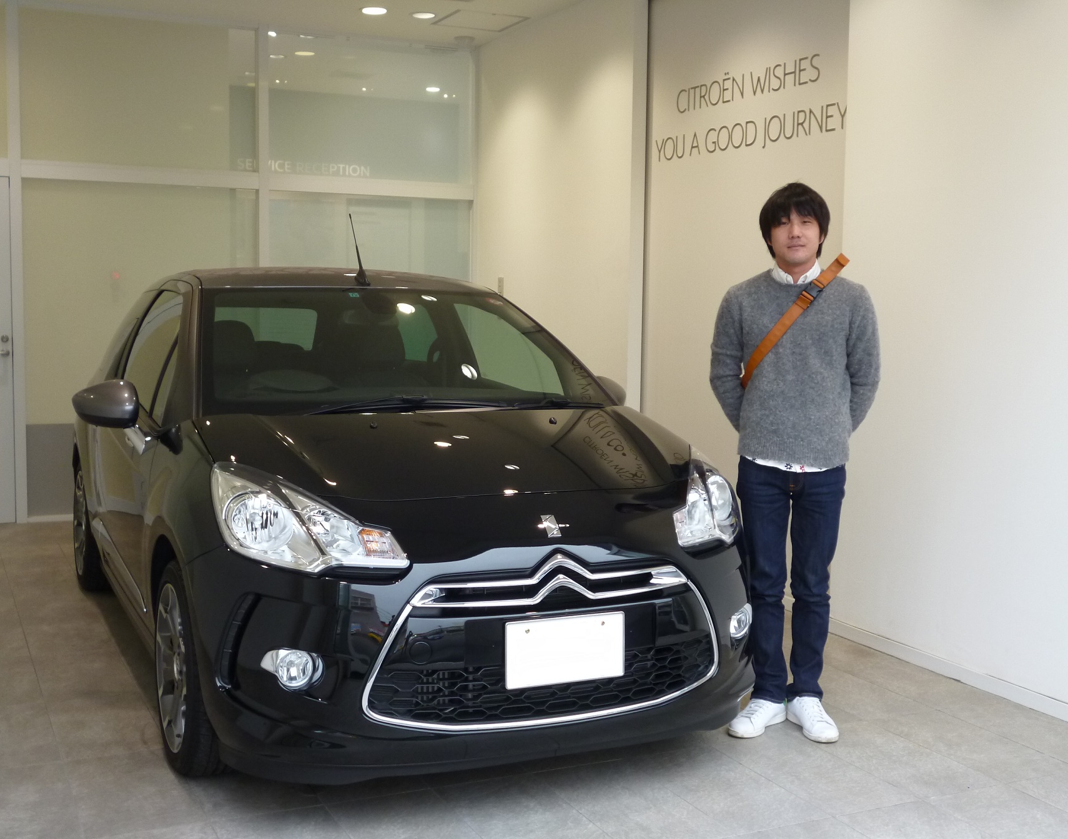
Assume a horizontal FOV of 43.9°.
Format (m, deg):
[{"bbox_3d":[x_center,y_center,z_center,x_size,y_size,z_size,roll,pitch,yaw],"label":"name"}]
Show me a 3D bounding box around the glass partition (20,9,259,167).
[{"bbox_3d":[-2.279,-1.902,7.725,1.342,0.839,0.040,-2,6,-25],"label":"glass partition"}]

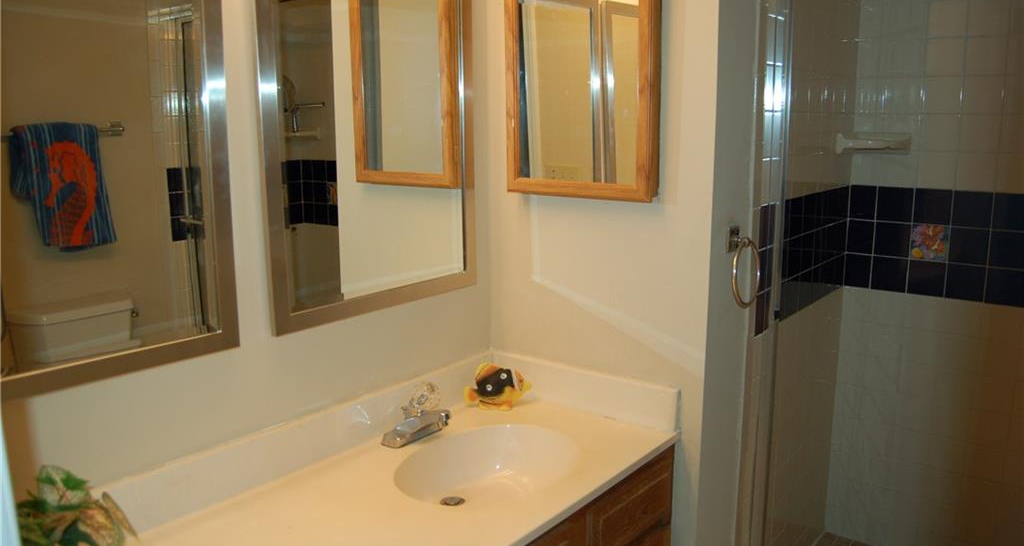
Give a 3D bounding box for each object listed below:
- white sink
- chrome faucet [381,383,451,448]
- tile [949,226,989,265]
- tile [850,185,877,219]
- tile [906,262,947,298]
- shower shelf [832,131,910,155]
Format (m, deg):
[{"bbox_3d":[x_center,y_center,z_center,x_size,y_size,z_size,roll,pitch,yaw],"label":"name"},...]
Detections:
[{"bbox_3d":[-0.046,0.472,1.669,0.349,0.136,0.441,9,14,39],"label":"white sink"},{"bbox_3d":[-0.212,0.330,1.783,0.132,0.130,0.155,8,15,39],"label":"chrome faucet"},{"bbox_3d":[1.379,-0.080,2.310,0.108,0.108,0.010,8,15,39],"label":"tile"},{"bbox_3d":[1.137,-0.223,2.483,0.080,0.107,0.010,9,14,39],"label":"tile"},{"bbox_3d":[1.295,0.015,2.397,0.107,0.107,0.010,9,14,39],"label":"tile"},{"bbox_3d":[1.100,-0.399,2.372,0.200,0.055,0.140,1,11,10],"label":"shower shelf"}]

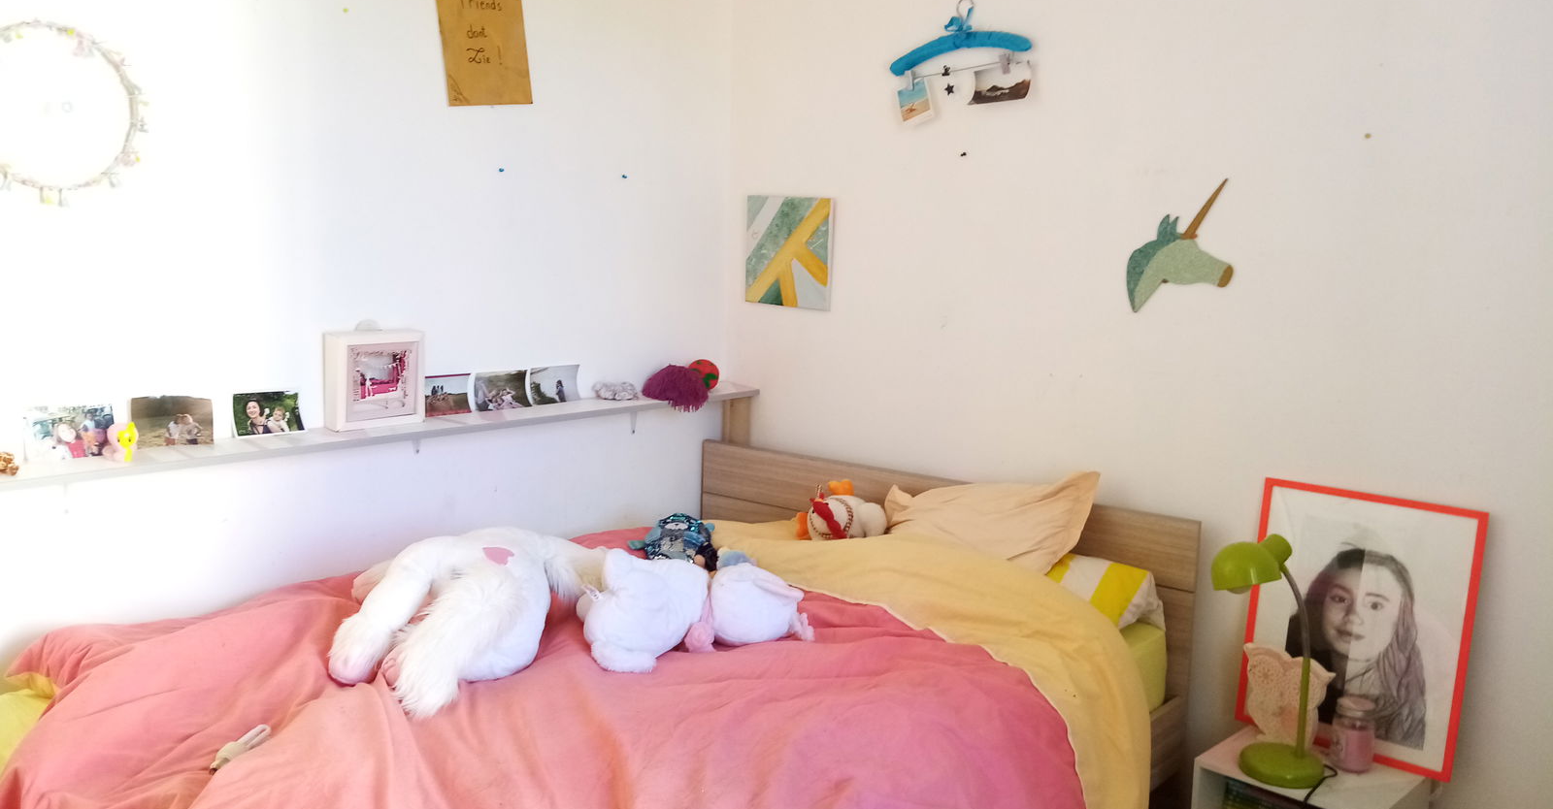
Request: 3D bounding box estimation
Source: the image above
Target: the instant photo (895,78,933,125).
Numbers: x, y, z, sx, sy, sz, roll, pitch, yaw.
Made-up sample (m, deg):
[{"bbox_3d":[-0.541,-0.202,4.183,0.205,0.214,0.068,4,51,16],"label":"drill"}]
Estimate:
[{"bbox_3d":[0.346,-0.755,2.899,0.088,0.107,0.004,-18,-7,42],"label":"instant photo"}]

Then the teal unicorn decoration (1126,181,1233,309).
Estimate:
[{"bbox_3d":[0.863,-0.335,2.492,0.234,0.286,0.015,7,10,41],"label":"teal unicorn decoration"}]

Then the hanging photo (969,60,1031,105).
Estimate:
[{"bbox_3d":[0.523,-0.750,2.726,0.150,0.085,0.030,5,8,42],"label":"hanging photo"}]

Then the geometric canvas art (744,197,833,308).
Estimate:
[{"bbox_3d":[0.035,-0.419,3.226,0.300,0.300,0.020,10,12,41],"label":"geometric canvas art"}]

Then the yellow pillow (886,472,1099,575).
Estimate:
[{"bbox_3d":[0.391,0.278,2.546,0.550,0.150,0.390,7,52,41],"label":"yellow pillow"}]

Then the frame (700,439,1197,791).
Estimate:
[{"bbox_3d":[-0.318,0.641,2.221,1.460,0.770,1.980,7,10,41],"label":"frame"}]

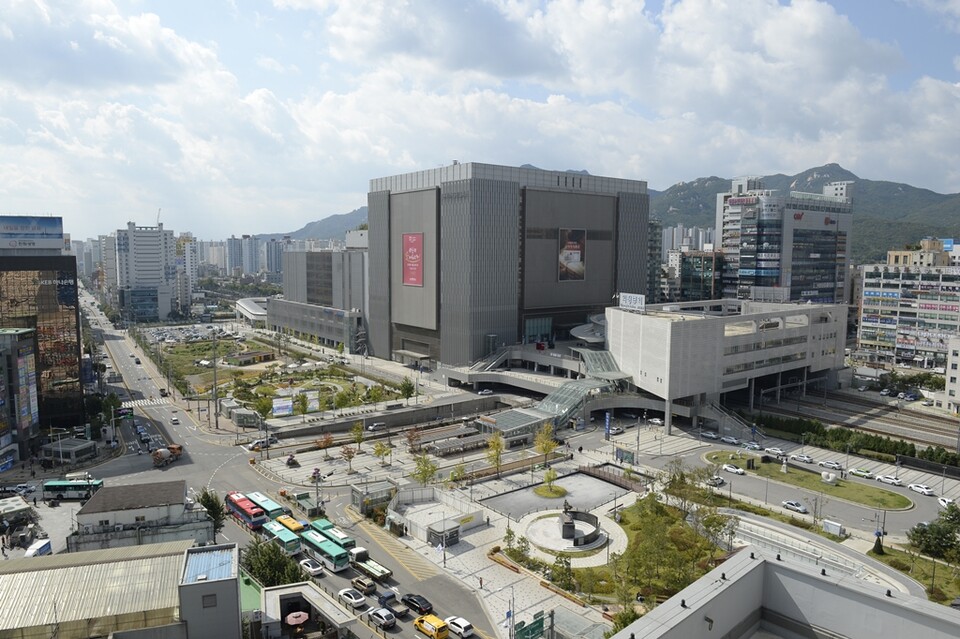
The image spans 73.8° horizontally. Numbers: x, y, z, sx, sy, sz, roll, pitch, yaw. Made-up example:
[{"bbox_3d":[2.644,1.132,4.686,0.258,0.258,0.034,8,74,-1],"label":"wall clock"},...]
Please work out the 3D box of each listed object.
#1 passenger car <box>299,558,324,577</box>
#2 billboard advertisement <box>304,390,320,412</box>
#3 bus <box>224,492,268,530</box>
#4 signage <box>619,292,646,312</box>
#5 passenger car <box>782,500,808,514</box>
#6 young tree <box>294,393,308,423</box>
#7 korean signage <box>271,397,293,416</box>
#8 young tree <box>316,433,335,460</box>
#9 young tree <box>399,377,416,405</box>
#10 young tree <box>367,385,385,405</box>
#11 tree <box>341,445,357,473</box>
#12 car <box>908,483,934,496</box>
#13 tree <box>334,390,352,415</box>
[{"bbox_3d":[-26.088,37.984,98.756,1.860,1.460,4.870,-5,8,-44],"label":"passenger car"},{"bbox_3d":[-52.841,25.738,197.979,6.100,6.500,0.600,-4,7,-37],"label":"billboard advertisement"},{"bbox_3d":[-42.936,35.025,117.043,2.500,3.300,11.900,-5,8,-43],"label":"bus"},{"bbox_3d":[49.015,-5.357,205.171,1.000,5.600,16.500,-1,6,-14],"label":"signage"},{"bbox_3d":[62.556,37.216,127.005,1.800,1.460,4.600,-4,8,-38],"label":"passenger car"},{"bbox_3d":[-50.615,25.384,182.885,3.500,8.610,3.500,0,6,0],"label":"young tree"},{"bbox_3d":[-58.600,25.898,189.974,5.920,6.000,0.600,-4,8,-38],"label":"korean signage"},{"bbox_3d":[-36.951,30.409,154.032,4.000,6.100,3.800,-1,6,-14],"label":"young tree"},{"bbox_3d":[-22.908,22.882,203.463,4.700,9.650,4.700,0,6,0],"label":"young tree"},{"bbox_3d":[-31.966,24.218,197.884,4.500,8.040,4.500,0,6,0],"label":"young tree"},{"bbox_3d":[-29.083,30.822,142.262,3.700,5.970,3.700,0,6,0],"label":"tree"},{"bbox_3d":[94.597,36.363,137.048,1.830,1.470,4.820,-2,6,-19],"label":"car"},{"bbox_3d":[-41.143,25.123,191.131,4.400,7.530,4.400,0,6,0],"label":"tree"}]

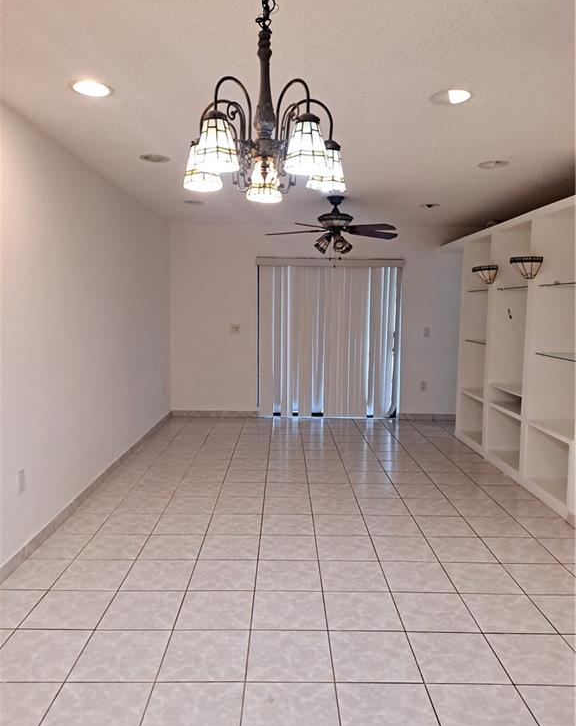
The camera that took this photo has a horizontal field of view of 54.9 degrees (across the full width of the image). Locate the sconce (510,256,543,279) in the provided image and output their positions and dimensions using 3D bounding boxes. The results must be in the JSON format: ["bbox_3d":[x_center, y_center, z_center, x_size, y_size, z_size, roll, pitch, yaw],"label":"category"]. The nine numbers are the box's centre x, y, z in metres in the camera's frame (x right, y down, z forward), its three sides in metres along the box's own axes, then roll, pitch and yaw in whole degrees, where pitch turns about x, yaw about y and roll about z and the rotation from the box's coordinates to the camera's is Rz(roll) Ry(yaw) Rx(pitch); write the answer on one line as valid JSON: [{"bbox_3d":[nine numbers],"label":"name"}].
[{"bbox_3d":[1.816,-0.728,4.298,0.178,0.158,0.290,1,6,0],"label":"sconce"}]

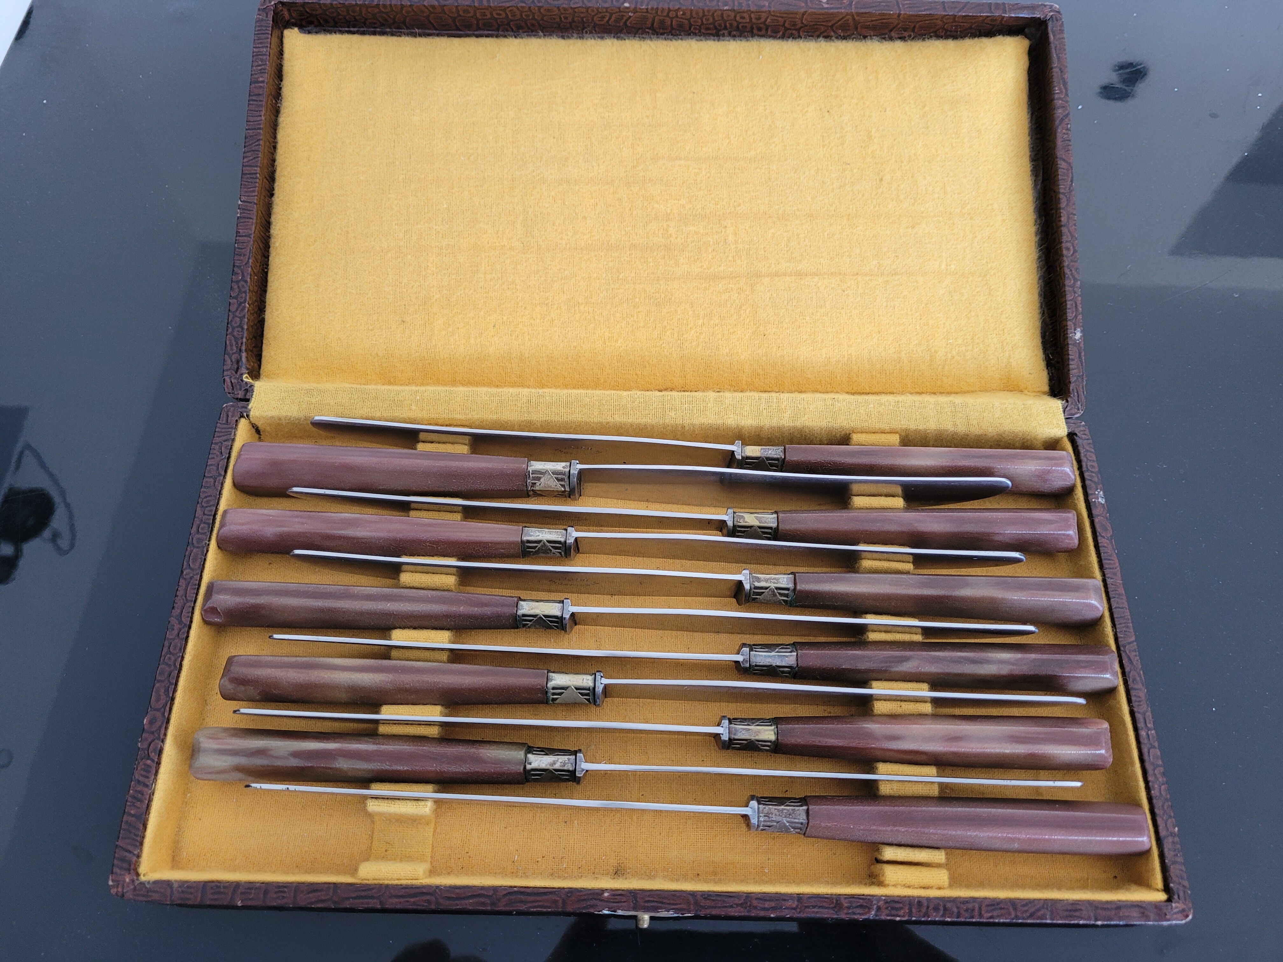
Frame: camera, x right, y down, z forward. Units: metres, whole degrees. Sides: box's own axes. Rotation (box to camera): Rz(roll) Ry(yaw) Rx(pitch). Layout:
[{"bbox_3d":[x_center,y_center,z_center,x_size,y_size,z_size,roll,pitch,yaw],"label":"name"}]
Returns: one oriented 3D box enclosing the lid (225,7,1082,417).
[{"bbox_3d":[0.006,-0.092,0.324,0.272,0.018,0.143,1,81,0],"label":"lid"}]

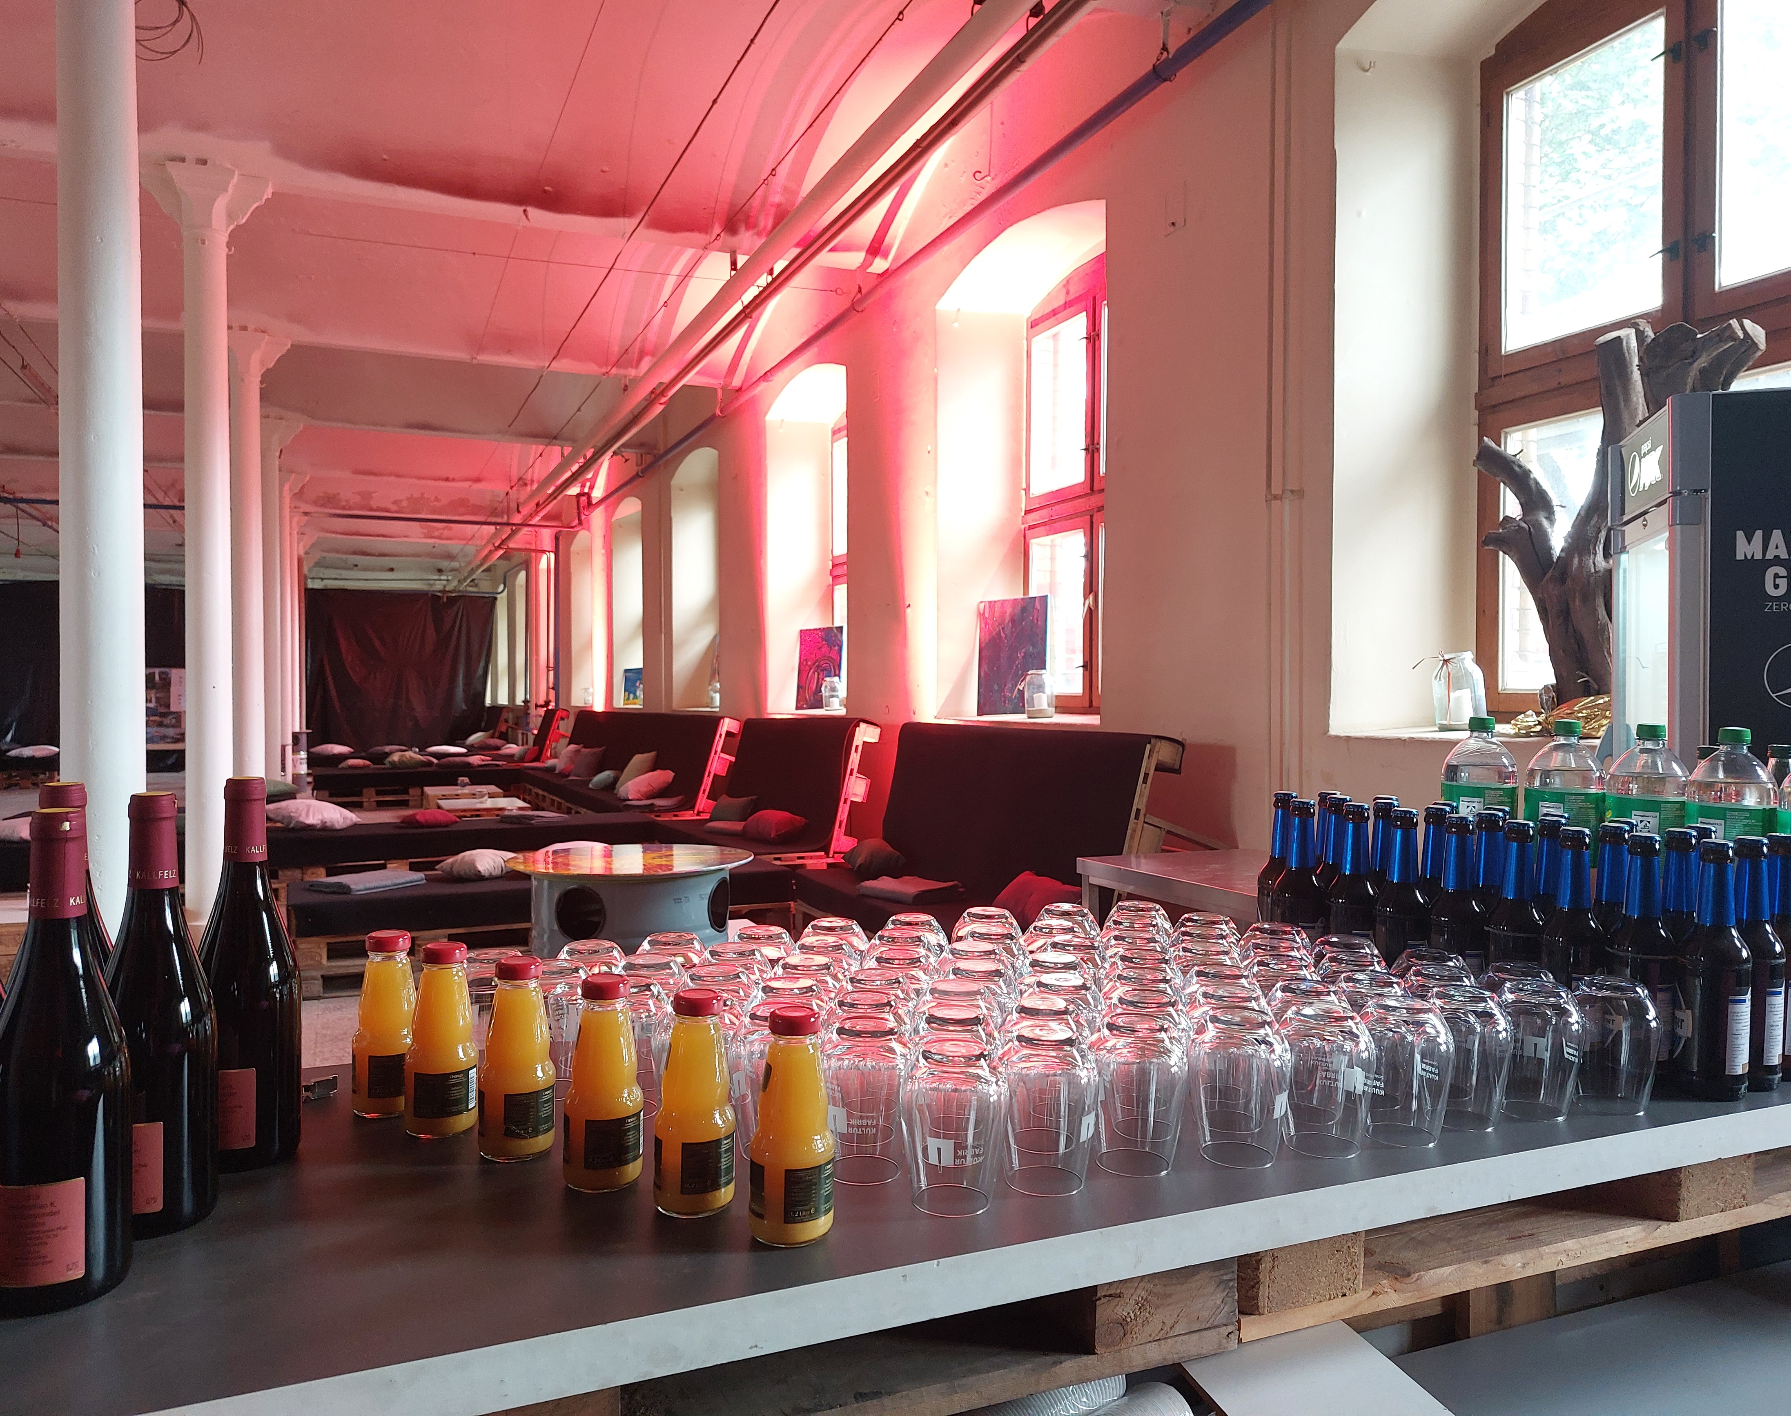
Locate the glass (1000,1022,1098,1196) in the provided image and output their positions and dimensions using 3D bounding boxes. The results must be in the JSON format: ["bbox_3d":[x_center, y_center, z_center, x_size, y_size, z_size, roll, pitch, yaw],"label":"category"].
[{"bbox_3d":[0.117,0.310,1.018,0.079,0.116,0.079,0,1,0],"label":"glass"}]

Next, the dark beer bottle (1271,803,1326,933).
[{"bbox_3d":[0.482,0.228,1.552,0.062,0.235,0.062,0,1,0],"label":"dark beer bottle"}]

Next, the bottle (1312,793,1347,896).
[{"bbox_3d":[0.538,0.224,1.636,0.060,0.234,0.060,2,2,18],"label":"bottle"}]

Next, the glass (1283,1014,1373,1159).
[{"bbox_3d":[0.358,0.308,1.092,0.079,0.116,0.079,0,1,0],"label":"glass"}]

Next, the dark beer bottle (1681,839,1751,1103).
[{"bbox_3d":[0.773,0.244,1.235,0.062,0.235,0.062,0,1,0],"label":"dark beer bottle"}]

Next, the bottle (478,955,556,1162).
[{"bbox_3d":[-0.301,0.276,1.041,0.058,0.152,0.058,0,2,-16],"label":"bottle"}]

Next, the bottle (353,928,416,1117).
[{"bbox_3d":[-0.455,0.282,1.177,0.060,0.156,0.060,0,1,-22],"label":"bottle"}]

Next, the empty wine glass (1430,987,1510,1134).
[{"bbox_3d":[0.501,0.305,1.156,0.079,0.116,0.079,0,1,0],"label":"empty wine glass"}]

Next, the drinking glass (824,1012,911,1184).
[{"bbox_3d":[-0.024,0.309,1.039,0.079,0.116,0.079,0,1,0],"label":"drinking glass"}]

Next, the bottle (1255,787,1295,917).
[{"bbox_3d":[0.479,0.224,1.612,0.060,0.234,0.060,2,2,17],"label":"bottle"}]

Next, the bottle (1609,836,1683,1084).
[{"bbox_3d":[0.743,0.246,1.301,0.060,0.240,0.060,0,1,-22],"label":"bottle"}]

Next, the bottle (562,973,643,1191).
[{"bbox_3d":[-0.226,0.289,1.021,0.060,0.157,0.060,0,2,-12],"label":"bottle"}]

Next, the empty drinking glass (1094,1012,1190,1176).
[{"bbox_3d":[0.196,0.313,1.067,0.080,0.116,0.080,1,2,11],"label":"empty drinking glass"}]

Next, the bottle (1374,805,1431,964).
[{"bbox_3d":[0.571,0.232,1.471,0.062,0.235,0.062,0,1,0],"label":"bottle"}]

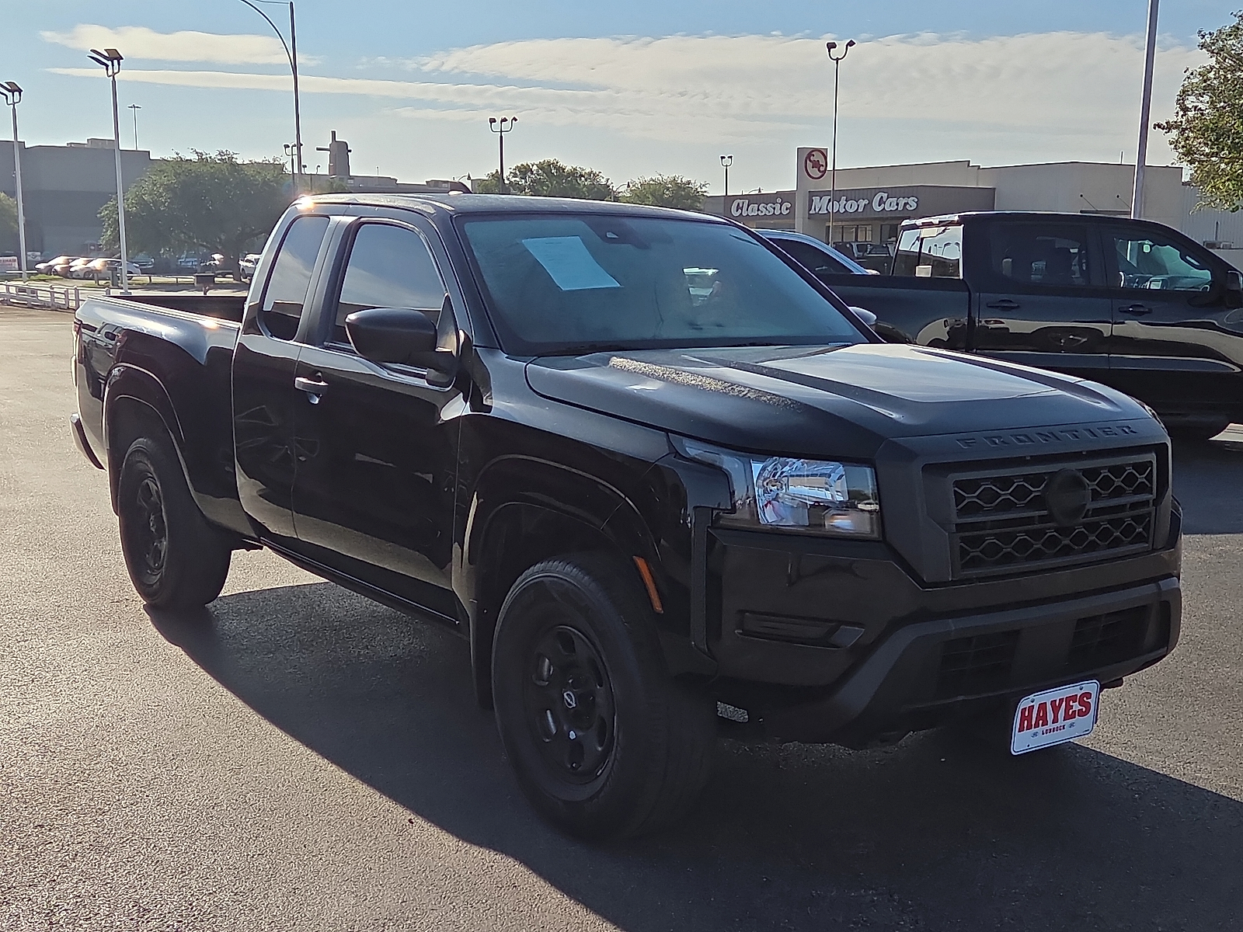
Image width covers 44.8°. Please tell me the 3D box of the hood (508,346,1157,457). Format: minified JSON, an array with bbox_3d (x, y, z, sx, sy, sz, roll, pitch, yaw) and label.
[{"bbox_3d":[0.688,-0.209,4.329,1.520,0.200,1.370,-5,10,-36],"label":"hood"}]

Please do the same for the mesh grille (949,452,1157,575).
[{"bbox_3d":[1.098,0.120,3.797,0.805,0.260,0.065,-5,10,-36],"label":"mesh grille"}]

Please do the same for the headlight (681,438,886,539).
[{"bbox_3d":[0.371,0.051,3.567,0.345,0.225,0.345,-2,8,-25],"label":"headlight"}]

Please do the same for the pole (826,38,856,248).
[{"bbox_3d":[7.079,-9.643,49.910,0.950,8.645,0.450,2,8,8],"label":"pole"}]

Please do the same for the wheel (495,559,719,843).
[{"bbox_3d":[-0.058,0.625,4.112,0.265,0.770,0.770,-5,10,-36],"label":"wheel"}]

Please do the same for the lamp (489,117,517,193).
[{"bbox_3d":[-5.701,-12.659,72.577,1.350,8.100,1.000,-2,9,-17],"label":"lamp"}]

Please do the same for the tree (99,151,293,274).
[{"bbox_3d":[-24.692,-14.605,87.451,11.300,7.700,10.300,1,8,0],"label":"tree"}]

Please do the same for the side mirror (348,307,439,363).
[{"bbox_3d":[-0.679,-0.385,4.483,0.225,0.168,0.165,-3,9,-29],"label":"side mirror"}]

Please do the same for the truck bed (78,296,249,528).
[{"bbox_3d":[-1.335,-0.345,7.046,1.870,0.840,2.020,-5,10,-36],"label":"truck bed"}]

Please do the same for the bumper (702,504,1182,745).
[{"bbox_3d":[1.018,0.355,3.950,1.840,0.540,0.400,-5,10,-36],"label":"bumper"}]

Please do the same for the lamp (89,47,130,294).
[{"bbox_3d":[-18.546,-10.780,55.369,1.350,8.850,1.300,-1,8,-11],"label":"lamp"}]

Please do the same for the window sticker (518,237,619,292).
[{"bbox_3d":[-0.158,-0.653,4.860,0.216,0.012,0.268,-9,49,-32],"label":"window sticker"}]

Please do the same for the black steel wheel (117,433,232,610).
[{"bbox_3d":[-1.973,0.235,6.655,0.262,0.775,0.777,-5,10,-36],"label":"black steel wheel"}]

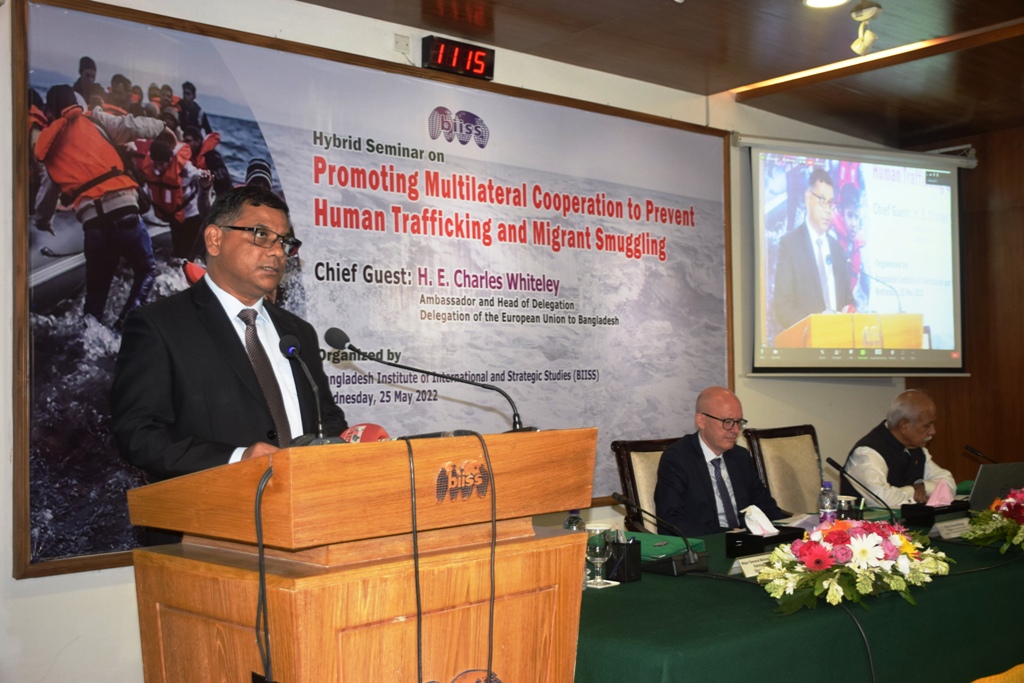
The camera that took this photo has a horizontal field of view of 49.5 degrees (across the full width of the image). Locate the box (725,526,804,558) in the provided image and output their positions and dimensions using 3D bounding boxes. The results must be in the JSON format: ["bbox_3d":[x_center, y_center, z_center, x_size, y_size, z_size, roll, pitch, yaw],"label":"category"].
[{"bbox_3d":[0.771,0.615,3.365,0.208,0.074,0.131,0,-2,-41],"label":"box"}]

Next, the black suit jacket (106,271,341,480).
[{"bbox_3d":[-0.610,0.231,2.377,0.540,0.770,0.440,0,-2,-41],"label":"black suit jacket"}]

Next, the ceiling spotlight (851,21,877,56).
[{"bbox_3d":[1.312,-1.135,4.140,0.070,0.120,0.088,0,-2,-41],"label":"ceiling spotlight"}]

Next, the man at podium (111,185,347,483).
[{"bbox_3d":[-0.593,0.517,2.354,0.540,1.745,0.480,0,-2,-41],"label":"man at podium"}]

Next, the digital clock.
[{"bbox_3d":[-0.207,-1.101,4.352,0.311,0.121,0.065,0,-2,-41],"label":"digital clock"}]

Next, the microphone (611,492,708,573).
[{"bbox_3d":[0.393,0.553,3.230,0.145,0.205,0.340,0,-2,-41],"label":"microphone"}]

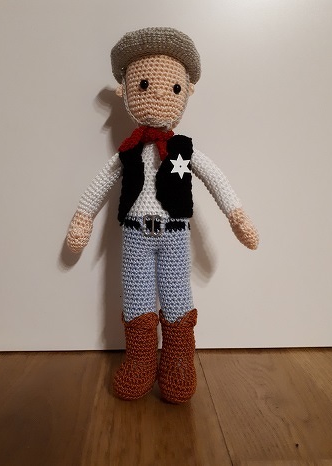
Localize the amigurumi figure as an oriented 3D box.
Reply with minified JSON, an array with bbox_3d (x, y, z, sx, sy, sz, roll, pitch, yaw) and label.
[{"bbox_3d":[-0.003,-0.021,0.334,0.180,0.325,0.088,0,3,-2],"label":"amigurumi figure"}]

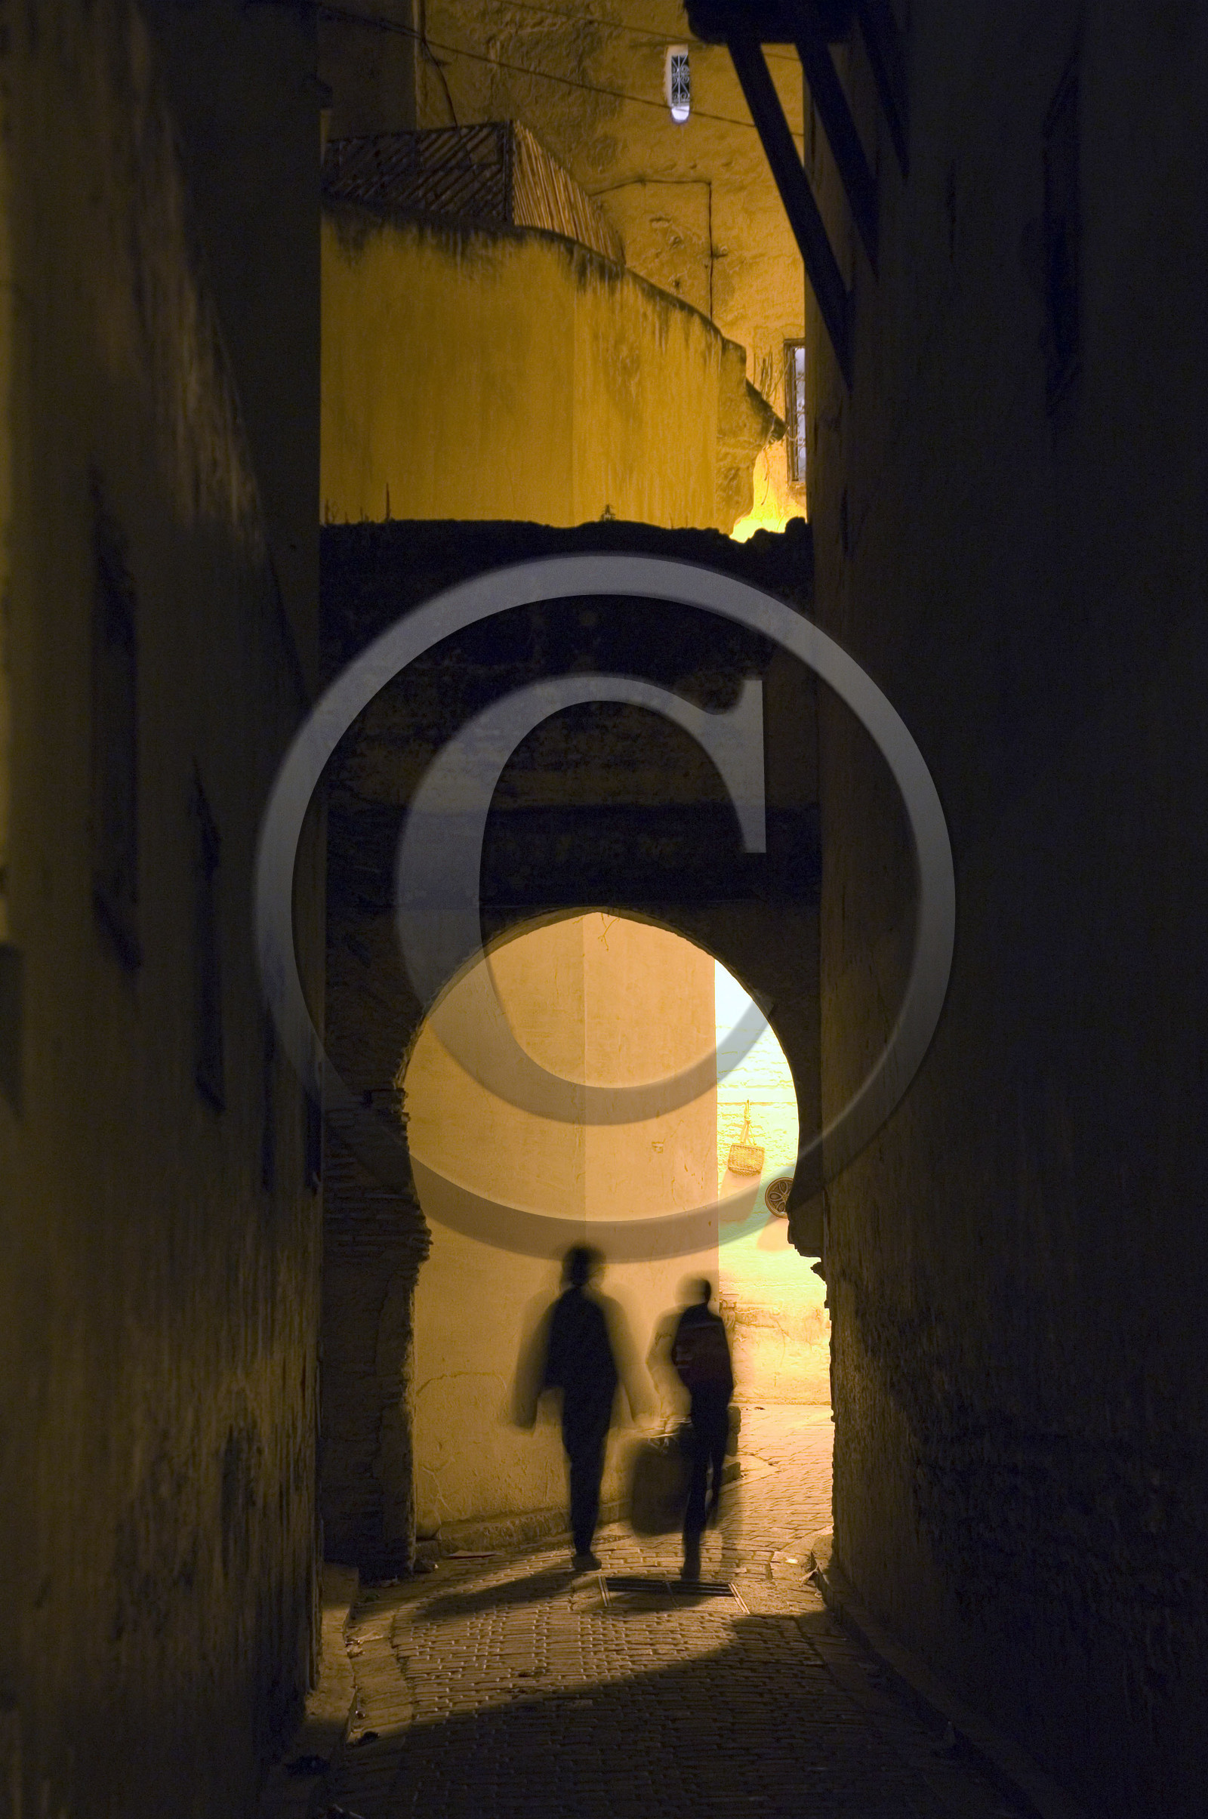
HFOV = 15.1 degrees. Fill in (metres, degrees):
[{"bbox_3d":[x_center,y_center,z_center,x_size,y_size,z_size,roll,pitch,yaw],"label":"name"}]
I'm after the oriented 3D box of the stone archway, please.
[{"bbox_3d":[-0.160,0.750,24.400,2.680,5.600,0.600,-1,-4,2],"label":"stone archway"}]

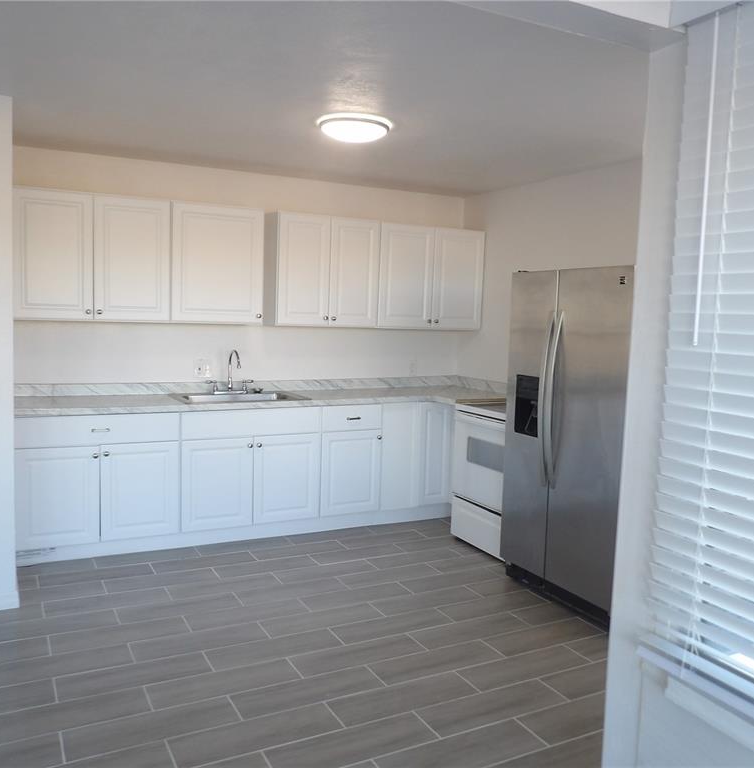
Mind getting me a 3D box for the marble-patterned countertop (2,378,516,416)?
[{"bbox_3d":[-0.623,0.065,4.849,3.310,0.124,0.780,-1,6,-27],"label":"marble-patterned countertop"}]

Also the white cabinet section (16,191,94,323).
[{"bbox_3d":[-1.968,-0.761,4.298,0.447,0.745,0.325,-1,6,-27],"label":"white cabinet section"}]

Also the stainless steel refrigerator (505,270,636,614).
[{"bbox_3d":[1.259,0.287,3.812,0.800,1.755,0.880,-1,6,-27],"label":"stainless steel refrigerator"}]

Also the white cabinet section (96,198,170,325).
[{"bbox_3d":[-1.568,-0.769,4.502,0.451,0.759,0.325,-1,6,-27],"label":"white cabinet section"}]

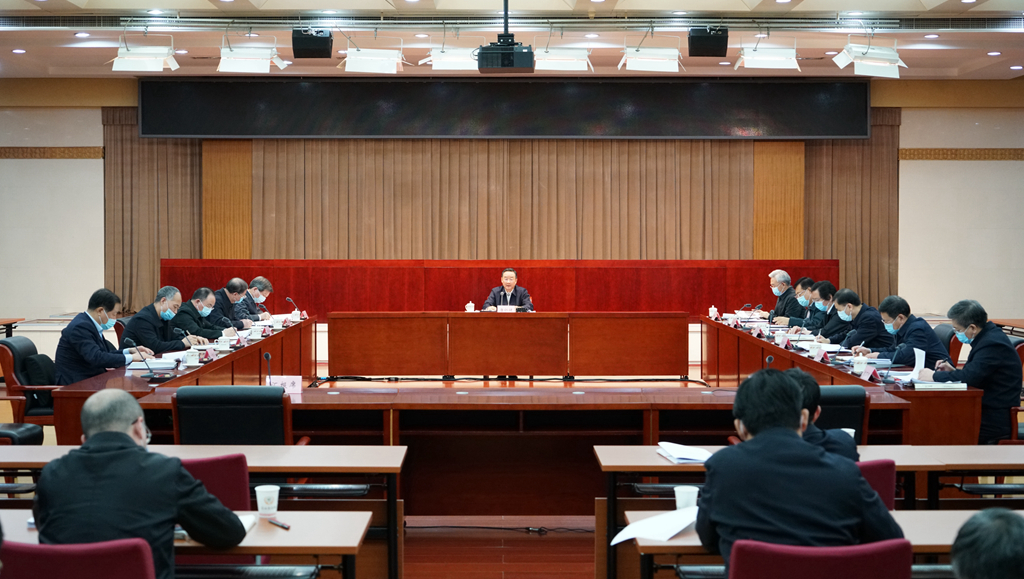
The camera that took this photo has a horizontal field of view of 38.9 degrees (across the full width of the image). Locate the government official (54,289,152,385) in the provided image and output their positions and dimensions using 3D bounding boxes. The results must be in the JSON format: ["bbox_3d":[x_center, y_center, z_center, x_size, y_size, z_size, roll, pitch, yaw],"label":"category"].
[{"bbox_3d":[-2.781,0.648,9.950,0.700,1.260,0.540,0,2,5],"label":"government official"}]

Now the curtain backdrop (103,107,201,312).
[{"bbox_3d":[-4.956,-1.088,19.972,1.360,2.820,0.200,0,2,0],"label":"curtain backdrop"}]

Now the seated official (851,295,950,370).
[{"bbox_3d":[2.759,0.657,10.250,0.700,1.220,0.540,0,2,-9],"label":"seated official"}]

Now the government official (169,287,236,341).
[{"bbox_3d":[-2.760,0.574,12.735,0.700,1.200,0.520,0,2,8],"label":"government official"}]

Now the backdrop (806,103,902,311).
[{"bbox_3d":[4.835,-1.107,20.600,1.370,2.950,0.180,0,2,0],"label":"backdrop"}]

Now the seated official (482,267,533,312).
[{"bbox_3d":[-0.041,0.381,17.150,0.580,1.260,0.740,0,2,0],"label":"seated official"}]

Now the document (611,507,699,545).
[{"bbox_3d":[0.483,0.722,4.446,0.220,0.070,0.300,2,3,45],"label":"document"}]

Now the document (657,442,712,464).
[{"bbox_3d":[0.770,0.693,6.234,0.210,0.045,0.297,0,2,-11],"label":"document"}]

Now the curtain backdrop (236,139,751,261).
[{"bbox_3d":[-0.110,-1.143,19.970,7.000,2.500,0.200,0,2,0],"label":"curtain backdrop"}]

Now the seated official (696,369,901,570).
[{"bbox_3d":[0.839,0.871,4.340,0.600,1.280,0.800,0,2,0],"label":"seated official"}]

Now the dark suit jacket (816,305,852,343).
[{"bbox_3d":[2.869,0.377,12.750,0.500,0.580,0.520,0,2,-3],"label":"dark suit jacket"}]

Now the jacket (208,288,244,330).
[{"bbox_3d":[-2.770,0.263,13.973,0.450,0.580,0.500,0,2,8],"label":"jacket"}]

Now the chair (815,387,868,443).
[{"bbox_3d":[1.446,0.917,7.100,0.660,0.960,0.660,0,2,0],"label":"chair"}]

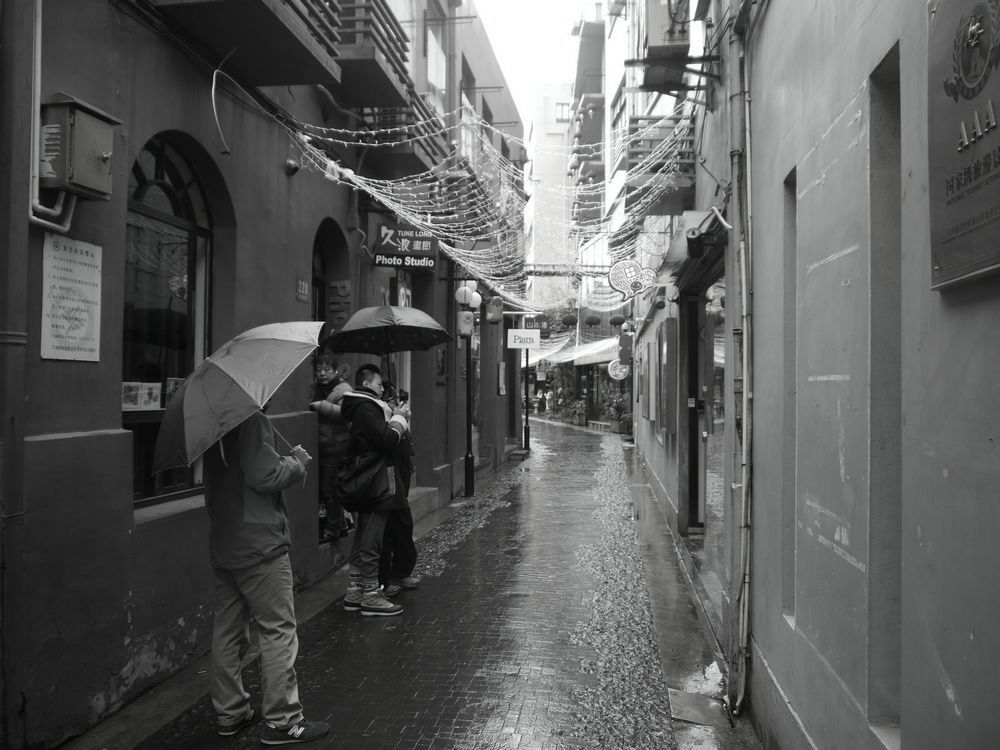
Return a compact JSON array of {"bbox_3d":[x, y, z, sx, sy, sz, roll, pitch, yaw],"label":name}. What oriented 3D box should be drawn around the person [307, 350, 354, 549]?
[{"bbox_3d":[-1.424,0.636,6.999,0.500,1.620,0.420,0,-1,12],"label":"person"}]

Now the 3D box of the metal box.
[{"bbox_3d":[-1.951,-1.065,3.763,0.182,0.496,0.348,0,-1,11],"label":"metal box"}]

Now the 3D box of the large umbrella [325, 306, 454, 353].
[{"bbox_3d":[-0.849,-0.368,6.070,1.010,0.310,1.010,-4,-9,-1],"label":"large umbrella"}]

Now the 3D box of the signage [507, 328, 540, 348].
[{"bbox_3d":[0.585,-0.859,19.300,0.764,0.460,0.060,0,-1,8],"label":"signage"}]

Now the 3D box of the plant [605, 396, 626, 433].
[{"bbox_3d":[4.806,1.673,33.662,0.820,1.420,0.780,0,-1,10],"label":"plant"}]

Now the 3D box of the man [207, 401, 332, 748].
[{"bbox_3d":[-1.077,0.778,3.706,0.470,1.720,0.500,1,-2,-38],"label":"man"}]

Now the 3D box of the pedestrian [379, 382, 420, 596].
[{"bbox_3d":[-0.802,0.891,6.450,0.450,1.630,0.500,1,-2,-25],"label":"pedestrian"}]

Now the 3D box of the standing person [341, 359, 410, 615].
[{"bbox_3d":[-0.906,0.822,5.892,0.480,1.740,0.540,1,-2,-30],"label":"standing person"}]

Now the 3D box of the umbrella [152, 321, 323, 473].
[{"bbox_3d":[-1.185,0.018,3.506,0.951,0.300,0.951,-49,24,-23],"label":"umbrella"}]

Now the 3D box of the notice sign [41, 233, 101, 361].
[{"bbox_3d":[-2.016,-0.357,3.847,0.025,0.571,0.389,0,-1,11],"label":"notice sign"}]

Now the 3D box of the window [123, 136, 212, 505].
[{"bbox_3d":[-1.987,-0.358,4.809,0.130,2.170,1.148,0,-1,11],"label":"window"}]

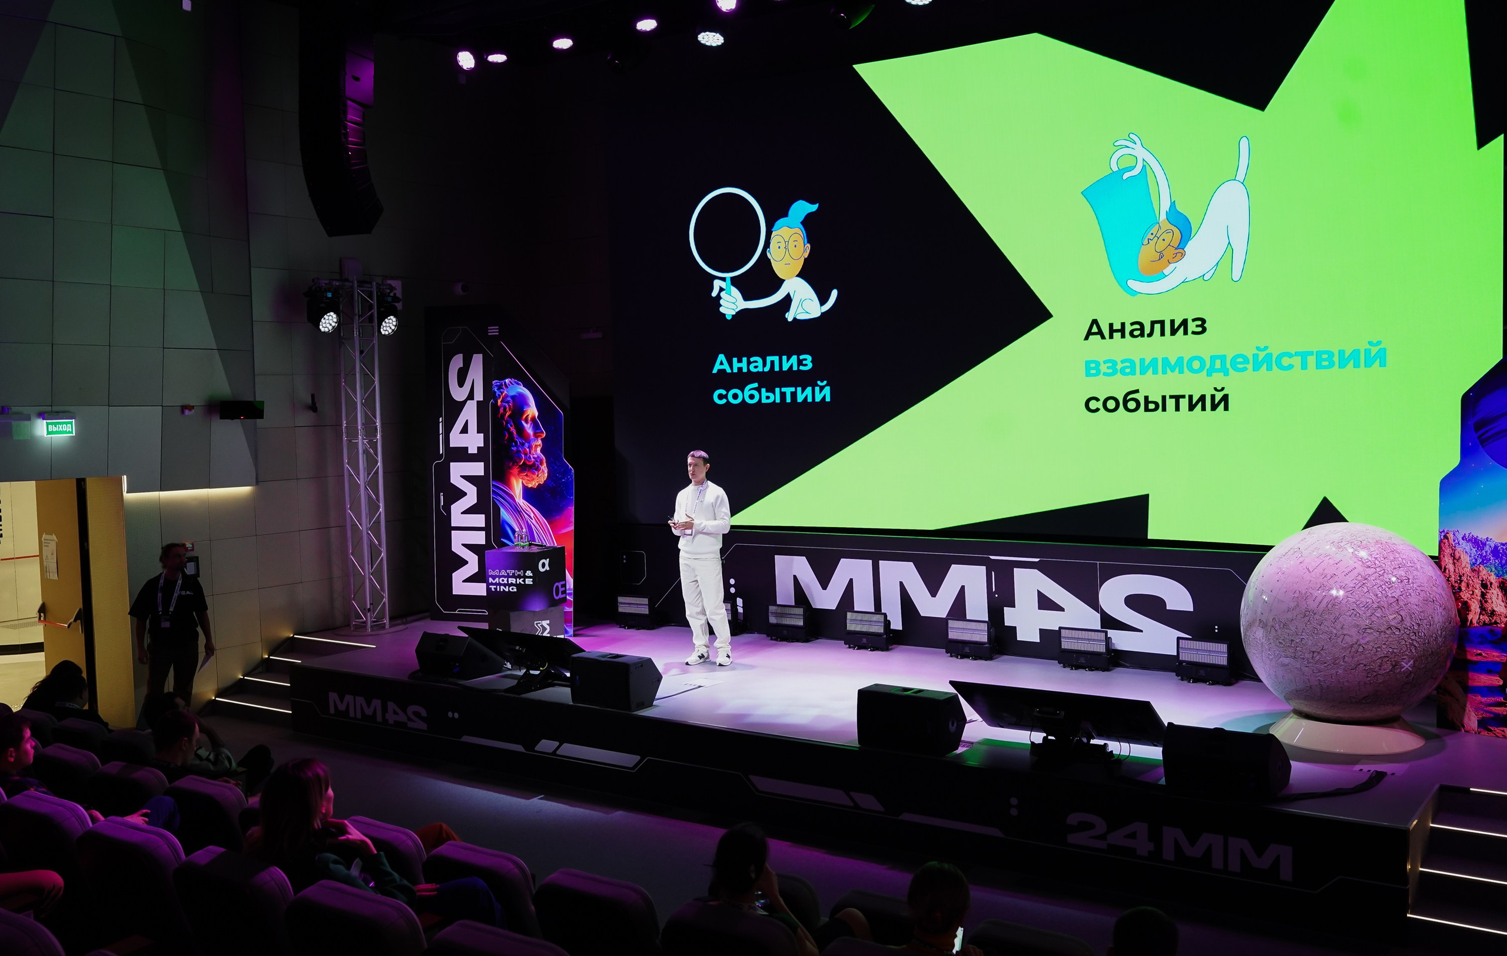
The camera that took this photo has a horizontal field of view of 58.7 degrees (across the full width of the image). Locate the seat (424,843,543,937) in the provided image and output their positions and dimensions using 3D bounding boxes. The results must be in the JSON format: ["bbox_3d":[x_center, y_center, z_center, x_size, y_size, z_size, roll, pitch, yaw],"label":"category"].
[{"bbox_3d":[-0.821,1.787,4.841,0.550,0.950,0.600,1,4,35],"label":"seat"}]

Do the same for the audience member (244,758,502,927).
[{"bbox_3d":[-1.113,1.430,4.286,0.520,1.250,0.980,1,4,35],"label":"audience member"}]

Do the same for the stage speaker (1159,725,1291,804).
[{"bbox_3d":[2.637,1.522,7.448,0.580,0.380,0.400,1,4,35],"label":"stage speaker"}]

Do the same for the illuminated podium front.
[{"bbox_3d":[-1.952,1.097,11.493,0.520,0.970,0.520,0,4,21],"label":"illuminated podium front"}]

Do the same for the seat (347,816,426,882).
[{"bbox_3d":[-1.273,1.779,5.154,0.550,0.950,0.600,1,4,35],"label":"seat"}]

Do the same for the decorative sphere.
[{"bbox_3d":[3.707,0.896,8.376,1.231,1.231,1.231,1,4,35],"label":"decorative sphere"}]

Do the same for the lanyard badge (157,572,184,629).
[{"bbox_3d":[-4.438,0.936,10.200,0.200,0.430,0.130,-2,3,-16],"label":"lanyard badge"}]

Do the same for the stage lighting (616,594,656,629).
[{"bbox_3d":[-1.137,1.301,13.259,0.410,0.320,0.200,1,4,35],"label":"stage lighting"}]

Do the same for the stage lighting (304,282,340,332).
[{"bbox_3d":[-4.124,-1.625,12.802,0.320,0.470,0.360,1,4,31],"label":"stage lighting"}]

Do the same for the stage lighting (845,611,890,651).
[{"bbox_3d":[1.009,1.336,11.826,0.410,0.320,0.200,1,4,35],"label":"stage lighting"}]

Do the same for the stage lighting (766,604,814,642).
[{"bbox_3d":[0.334,1.324,12.292,0.410,0.320,0.200,1,4,35],"label":"stage lighting"}]

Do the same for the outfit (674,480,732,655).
[{"bbox_3d":[-0.429,0.758,11.350,0.500,1.480,0.360,1,4,30],"label":"outfit"}]

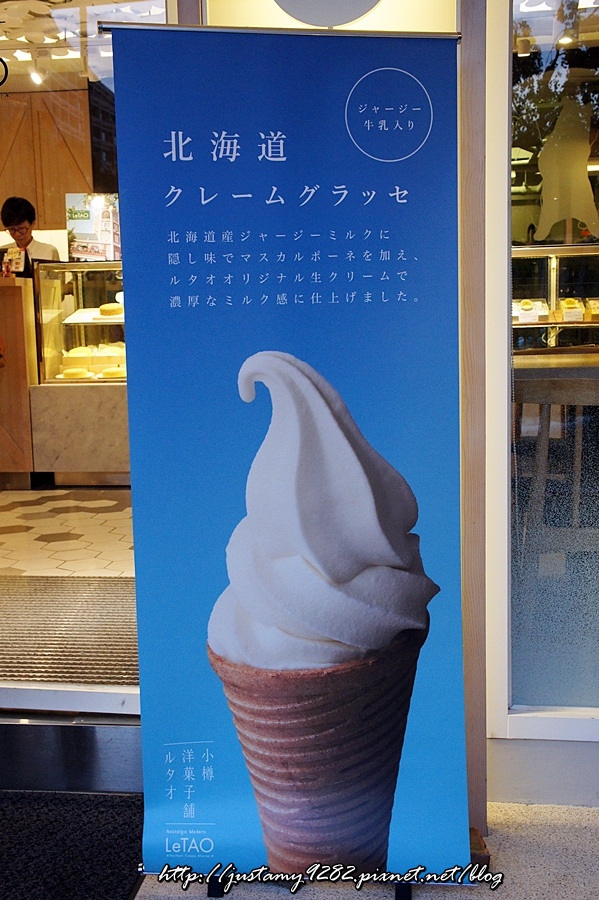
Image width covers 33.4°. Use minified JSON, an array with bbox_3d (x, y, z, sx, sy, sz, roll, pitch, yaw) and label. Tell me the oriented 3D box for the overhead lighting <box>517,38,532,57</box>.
[{"bbox_3d":[1.396,-2.495,6.200,0.080,0.105,0.080,0,10,7],"label":"overhead lighting"}]

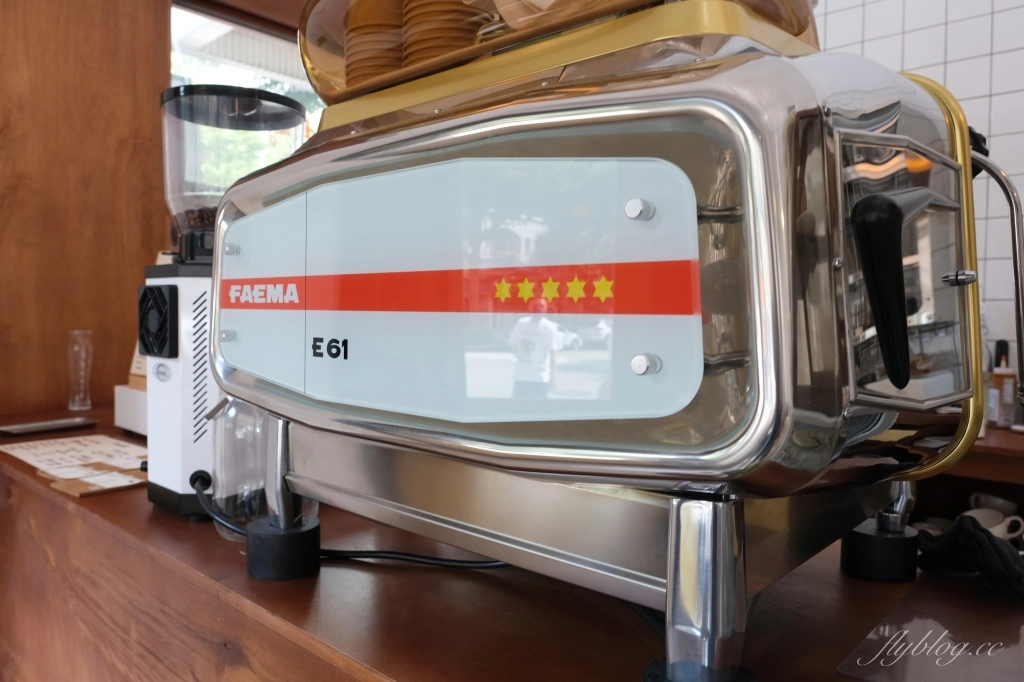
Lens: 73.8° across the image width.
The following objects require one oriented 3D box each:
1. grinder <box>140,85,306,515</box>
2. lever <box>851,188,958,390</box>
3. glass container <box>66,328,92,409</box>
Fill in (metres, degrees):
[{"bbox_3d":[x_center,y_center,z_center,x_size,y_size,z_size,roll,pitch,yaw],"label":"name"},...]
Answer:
[{"bbox_3d":[-0.408,-0.058,1.056,0.208,0.596,0.290,3,4,40],"label":"grinder"},{"bbox_3d":[0.232,-0.039,0.402,0.047,0.120,0.120,3,4,40],"label":"lever"},{"bbox_3d":[-1.250,0.083,1.970,0.066,0.221,0.066,3,4,40],"label":"glass container"}]

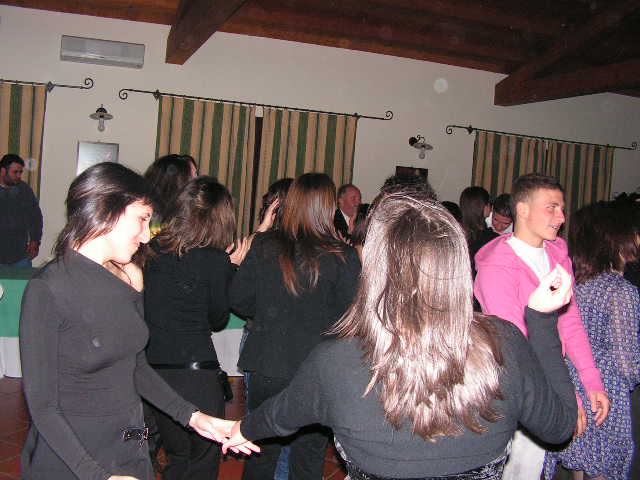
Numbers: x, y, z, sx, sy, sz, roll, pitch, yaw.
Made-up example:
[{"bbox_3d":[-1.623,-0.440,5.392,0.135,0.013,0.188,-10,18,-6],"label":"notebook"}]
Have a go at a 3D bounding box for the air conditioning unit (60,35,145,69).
[{"bbox_3d":[-2.303,-1.982,7.101,0.825,0.240,0.200,2,4,-21],"label":"air conditioning unit"}]

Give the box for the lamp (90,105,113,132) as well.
[{"bbox_3d":[-2.324,-1.292,7.077,0.240,0.293,0.350,2,4,-21],"label":"lamp"}]

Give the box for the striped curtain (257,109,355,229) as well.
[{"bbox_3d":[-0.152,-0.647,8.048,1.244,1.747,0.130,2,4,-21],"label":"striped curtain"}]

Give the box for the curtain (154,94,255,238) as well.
[{"bbox_3d":[-1.301,-0.680,7.608,1.134,1.735,0.130,2,4,-21],"label":"curtain"}]

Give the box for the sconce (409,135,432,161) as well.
[{"bbox_3d":[1.266,-1.171,8.452,0.240,0.307,0.350,2,4,-21],"label":"sconce"}]

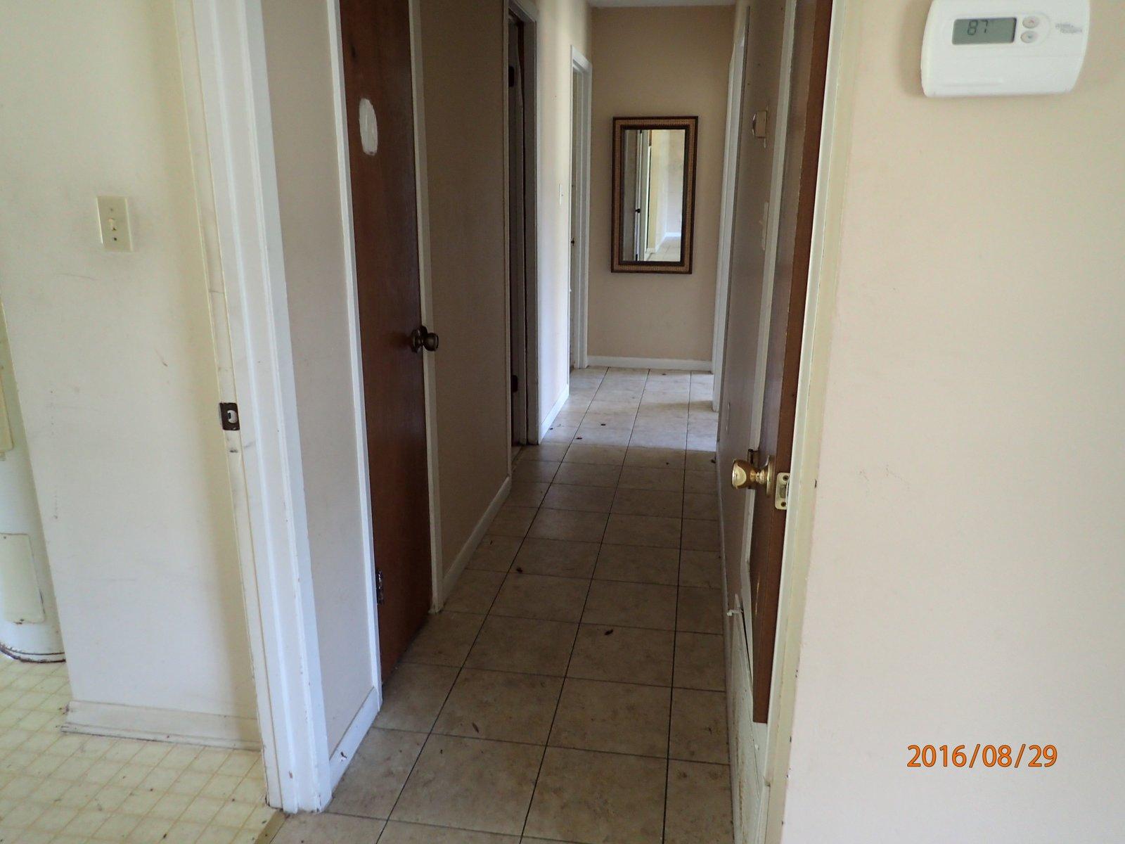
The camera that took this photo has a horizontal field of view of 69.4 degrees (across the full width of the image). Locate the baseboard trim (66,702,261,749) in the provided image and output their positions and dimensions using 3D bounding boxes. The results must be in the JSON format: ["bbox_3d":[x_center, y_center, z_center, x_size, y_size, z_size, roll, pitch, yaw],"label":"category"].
[{"bbox_3d":[-0.985,0.778,2.087,0.642,0.083,0.030,2,17,8],"label":"baseboard trim"}]

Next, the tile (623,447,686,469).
[{"bbox_3d":[0.476,0.189,4.175,0.303,0.010,0.300,3,17,9],"label":"tile"}]

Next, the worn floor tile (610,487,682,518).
[{"bbox_3d":[0.382,0.363,3.615,0.305,0.010,0.299,3,17,9],"label":"worn floor tile"}]

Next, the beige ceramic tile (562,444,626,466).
[{"bbox_3d":[0.176,0.174,4.235,0.304,0.010,0.299,3,17,9],"label":"beige ceramic tile"}]

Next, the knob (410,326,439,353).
[{"bbox_3d":[-0.407,-0.239,2.413,0.066,0.066,0.066,3,17,9],"label":"knob"}]

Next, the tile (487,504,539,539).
[{"bbox_3d":[-0.206,0.422,3.403,0.166,0.010,0.300,3,17,9],"label":"tile"}]

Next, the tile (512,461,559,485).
[{"bbox_3d":[-0.135,0.248,3.990,0.220,0.010,0.299,3,17,9],"label":"tile"}]

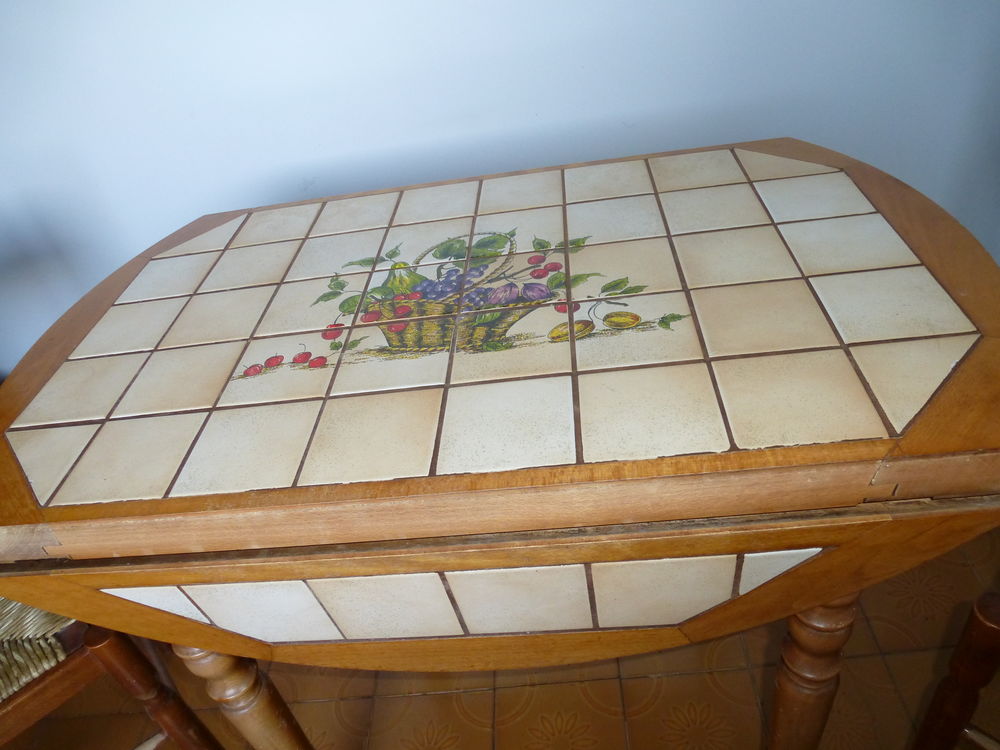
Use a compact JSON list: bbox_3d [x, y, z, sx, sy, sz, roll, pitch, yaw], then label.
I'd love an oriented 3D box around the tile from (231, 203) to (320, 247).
[{"bbox_3d":[-0.282,-0.190,0.887,0.099,0.008,0.099,-6,38,8],"label":"tile"}]

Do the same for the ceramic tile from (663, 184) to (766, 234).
[{"bbox_3d":[0.230,-0.178,0.753,0.102,0.010,0.102,-6,38,8],"label":"ceramic tile"}]

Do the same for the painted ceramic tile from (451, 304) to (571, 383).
[{"bbox_3d":[0.012,-0.025,0.616,0.102,0.010,0.102,-6,38,8],"label":"painted ceramic tile"}]

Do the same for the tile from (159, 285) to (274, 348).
[{"bbox_3d":[-0.297,-0.060,0.742,0.102,0.010,0.102,-6,38,8],"label":"tile"}]

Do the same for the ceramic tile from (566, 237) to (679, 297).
[{"bbox_3d":[0.123,-0.103,0.693,0.104,0.009,0.104,-6,38,8],"label":"ceramic tile"}]

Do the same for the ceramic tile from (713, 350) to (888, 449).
[{"bbox_3d":[0.216,0.019,0.511,0.101,0.008,0.098,-6,39,8],"label":"ceramic tile"}]

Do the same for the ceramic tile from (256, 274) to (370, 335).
[{"bbox_3d":[-0.195,-0.072,0.737,0.104,0.009,0.104,-6,38,8],"label":"ceramic tile"}]

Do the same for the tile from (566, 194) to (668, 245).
[{"bbox_3d":[0.128,-0.169,0.775,0.104,0.009,0.104,-6,38,8],"label":"tile"}]

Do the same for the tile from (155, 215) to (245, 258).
[{"bbox_3d":[-0.392,-0.183,0.922,0.102,0.008,0.100,-6,39,8],"label":"tile"}]

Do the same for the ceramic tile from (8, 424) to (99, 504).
[{"bbox_3d":[-0.404,0.080,0.592,0.101,0.010,0.098,-6,38,8],"label":"ceramic tile"}]

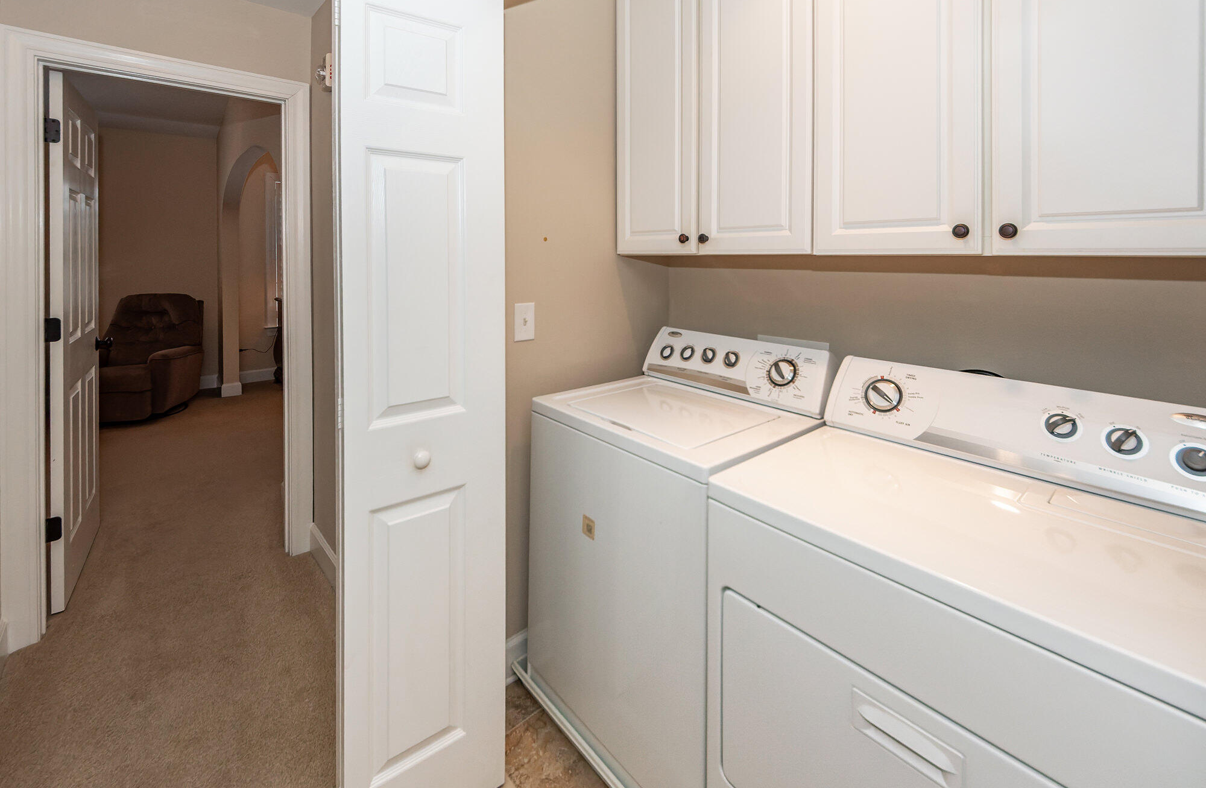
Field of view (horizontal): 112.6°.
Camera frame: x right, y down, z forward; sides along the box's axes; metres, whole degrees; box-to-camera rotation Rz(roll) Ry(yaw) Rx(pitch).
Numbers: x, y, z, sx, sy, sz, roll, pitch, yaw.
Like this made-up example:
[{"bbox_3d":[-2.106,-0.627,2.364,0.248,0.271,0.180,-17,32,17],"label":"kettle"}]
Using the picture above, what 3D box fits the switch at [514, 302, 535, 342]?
[{"bbox_3d":[-0.259,-0.238,1.335,0.077,0.121,0.016,-7,10,-40],"label":"switch"}]

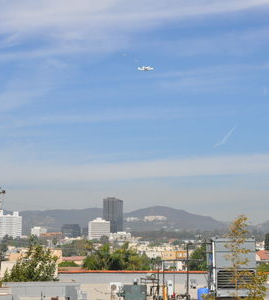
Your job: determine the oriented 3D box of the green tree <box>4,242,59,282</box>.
[{"bbox_3d":[-7.616,10.250,65.593,4.200,7.000,4.000,0,-7,0],"label":"green tree"}]

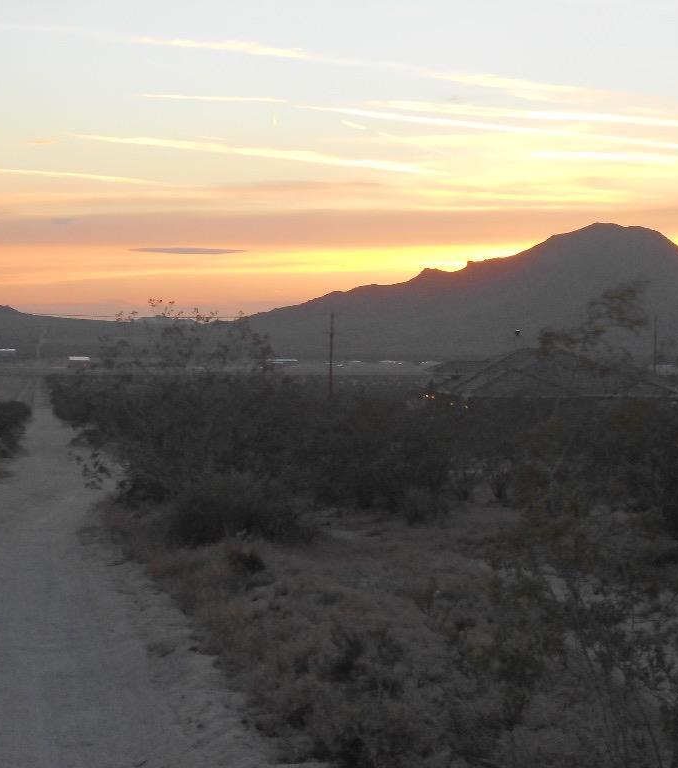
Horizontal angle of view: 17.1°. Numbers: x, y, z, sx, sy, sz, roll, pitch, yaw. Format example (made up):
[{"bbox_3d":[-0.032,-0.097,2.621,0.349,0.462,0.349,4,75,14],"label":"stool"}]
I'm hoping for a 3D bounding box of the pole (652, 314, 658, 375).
[{"bbox_3d":[34.382,-2.561,245.000,0.300,10.000,0.300,0,1,0],"label":"pole"}]

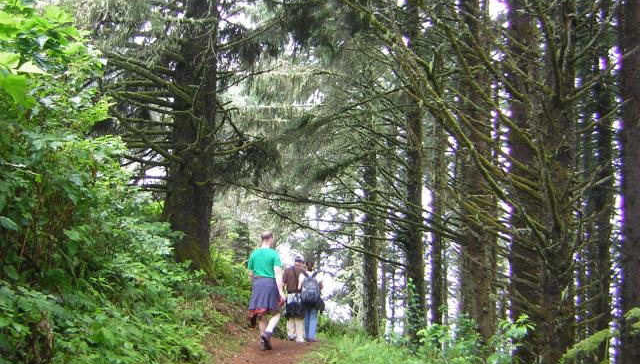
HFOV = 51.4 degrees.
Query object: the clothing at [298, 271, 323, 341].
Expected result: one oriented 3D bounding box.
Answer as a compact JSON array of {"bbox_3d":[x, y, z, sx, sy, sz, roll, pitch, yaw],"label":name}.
[{"bbox_3d":[-0.180,2.356,12.750,0.460,1.400,0.420,-1,-5,10],"label":"clothing"}]

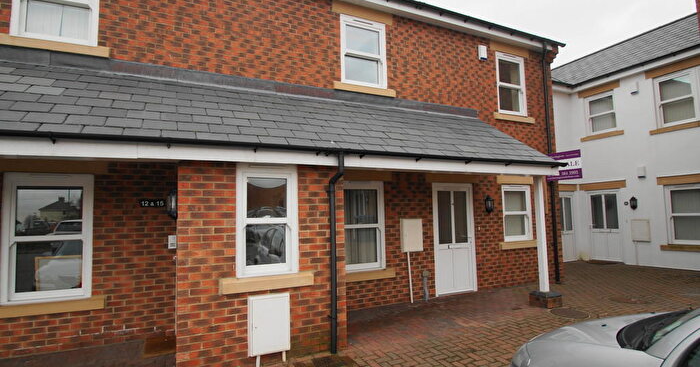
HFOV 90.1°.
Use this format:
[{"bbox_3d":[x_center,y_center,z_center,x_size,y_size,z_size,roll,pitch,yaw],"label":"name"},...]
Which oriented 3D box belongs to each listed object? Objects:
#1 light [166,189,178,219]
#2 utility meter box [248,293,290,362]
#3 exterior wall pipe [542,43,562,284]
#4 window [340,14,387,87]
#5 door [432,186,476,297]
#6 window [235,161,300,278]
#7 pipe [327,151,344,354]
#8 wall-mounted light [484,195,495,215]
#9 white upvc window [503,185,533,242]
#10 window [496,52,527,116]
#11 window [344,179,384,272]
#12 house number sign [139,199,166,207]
[{"bbox_3d":[-2.316,0.276,4.591,0.165,0.380,0.190,1,-4,-25],"label":"light"},{"bbox_3d":[-0.838,1.476,3.669,0.430,0.595,0.130,1,-4,-25],"label":"utility meter box"},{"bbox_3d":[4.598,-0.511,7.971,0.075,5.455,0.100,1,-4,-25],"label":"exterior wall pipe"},{"bbox_3d":[0.237,-2.306,6.215,0.900,1.215,0.100,1,-4,-25],"label":"window"},{"bbox_3d":[2.017,1.052,6.711,1.000,2.100,0.090,1,-5,-25],"label":"door"},{"bbox_3d":[-0.907,0.396,3.877,0.665,1.210,0.100,1,-4,-25],"label":"window"},{"bbox_3d":[-0.137,0.775,3.967,0.130,2.270,0.240,1,-5,-25],"label":"pipe"},{"bbox_3d":[2.846,0.426,7.024,0.210,0.355,0.140,1,-5,-25],"label":"wall-mounted light"},{"bbox_3d":[3.565,0.635,7.475,0.890,1.180,0.100,1,-5,-25],"label":"white upvc window"},{"bbox_3d":[3.552,-2.159,7.707,0.890,1.360,0.100,1,-5,-25],"label":"window"},{"bbox_3d":[0.189,0.720,5.953,0.885,1.500,0.100,1,-4,-25],"label":"window"},{"bbox_3d":[-2.594,0.263,4.602,0.300,0.105,0.020,1,-5,-25],"label":"house number sign"}]

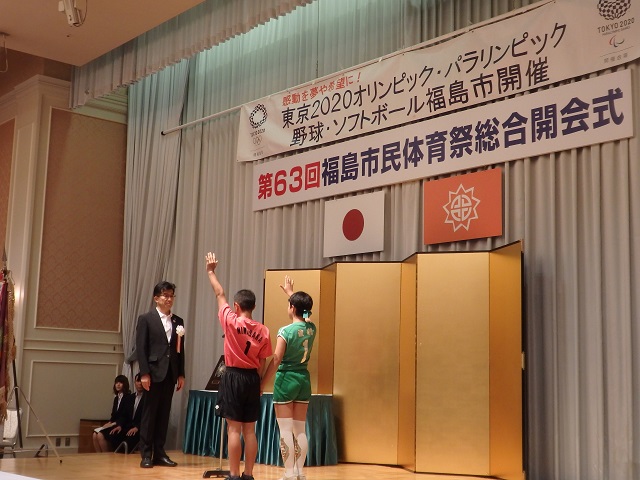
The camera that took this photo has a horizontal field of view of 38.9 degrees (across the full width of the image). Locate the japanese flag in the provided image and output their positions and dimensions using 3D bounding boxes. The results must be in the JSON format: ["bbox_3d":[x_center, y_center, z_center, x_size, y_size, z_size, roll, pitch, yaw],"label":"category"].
[{"bbox_3d":[0.406,-0.170,10.870,0.030,0.695,1.030,9,-12,-41],"label":"japanese flag"}]

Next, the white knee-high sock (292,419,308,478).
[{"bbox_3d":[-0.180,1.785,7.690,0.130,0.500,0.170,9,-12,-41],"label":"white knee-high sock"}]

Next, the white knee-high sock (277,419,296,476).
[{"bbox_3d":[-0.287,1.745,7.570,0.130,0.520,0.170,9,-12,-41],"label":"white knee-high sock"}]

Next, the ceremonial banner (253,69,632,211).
[{"bbox_3d":[0.979,-0.989,10.380,0.030,0.635,5.600,9,-12,-41],"label":"ceremonial banner"}]

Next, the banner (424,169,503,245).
[{"bbox_3d":[1.514,-0.339,9.655,0.030,0.700,1.045,9,-12,-41],"label":"banner"}]

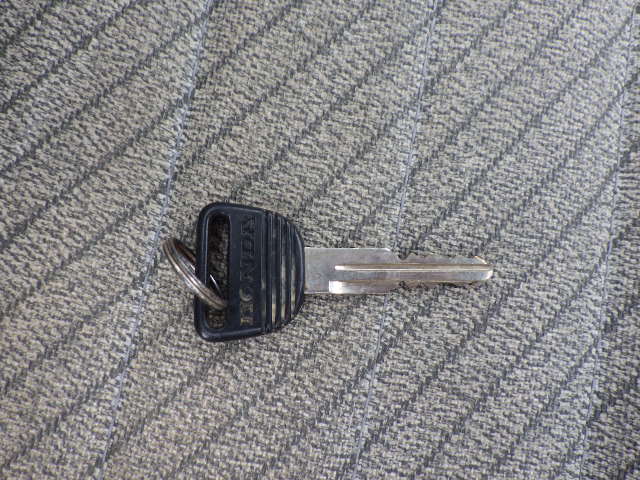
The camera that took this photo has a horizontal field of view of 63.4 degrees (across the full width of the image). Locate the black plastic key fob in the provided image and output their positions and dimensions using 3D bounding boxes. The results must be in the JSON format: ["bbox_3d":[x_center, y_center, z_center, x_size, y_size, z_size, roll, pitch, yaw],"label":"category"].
[{"bbox_3d":[-0.016,0.007,0.123,0.026,0.006,0.033,0,83,-8],"label":"black plastic key fob"}]

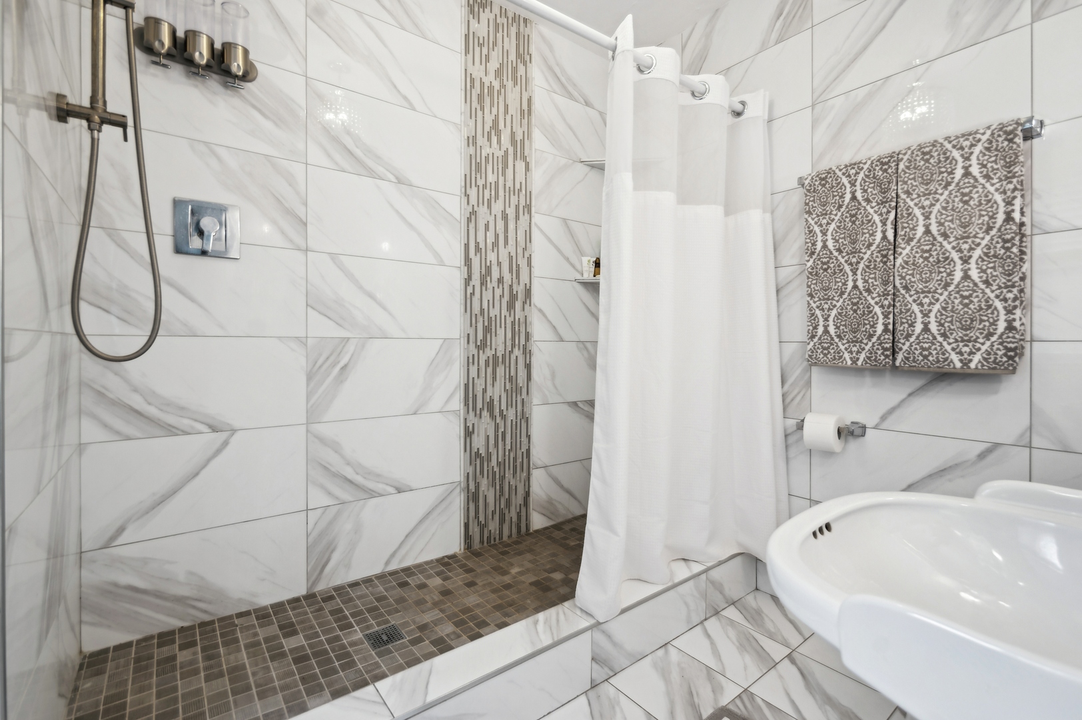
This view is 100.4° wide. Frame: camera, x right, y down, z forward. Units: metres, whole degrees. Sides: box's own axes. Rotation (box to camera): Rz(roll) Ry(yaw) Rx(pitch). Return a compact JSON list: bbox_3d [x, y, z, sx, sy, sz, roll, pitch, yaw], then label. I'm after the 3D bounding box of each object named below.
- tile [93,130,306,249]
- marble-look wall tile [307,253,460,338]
[{"bbox_3d":[-1.081,-0.543,1.457,0.576,0.311,0.012,-1,1,-35],"label":"tile"},{"bbox_3d":[-0.603,-0.240,1.811,0.613,0.309,0.010,-1,1,-39],"label":"marble-look wall tile"}]

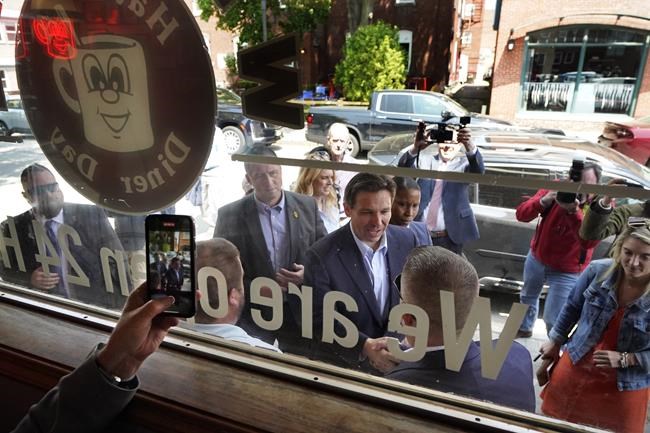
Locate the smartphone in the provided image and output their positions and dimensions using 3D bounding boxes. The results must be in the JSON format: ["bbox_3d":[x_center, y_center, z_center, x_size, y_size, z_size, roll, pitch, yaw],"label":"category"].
[{"bbox_3d":[-0.231,0.073,0.650,0.073,0.151,0.009,-1,5,14],"label":"smartphone"}]

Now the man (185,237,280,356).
[{"bbox_3d":[-0.340,0.846,1.626,0.550,1.680,0.420,7,21,19],"label":"man"}]

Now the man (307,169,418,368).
[{"bbox_3d":[0.160,0.665,2.018,0.580,1.760,0.460,-11,22,-28],"label":"man"}]

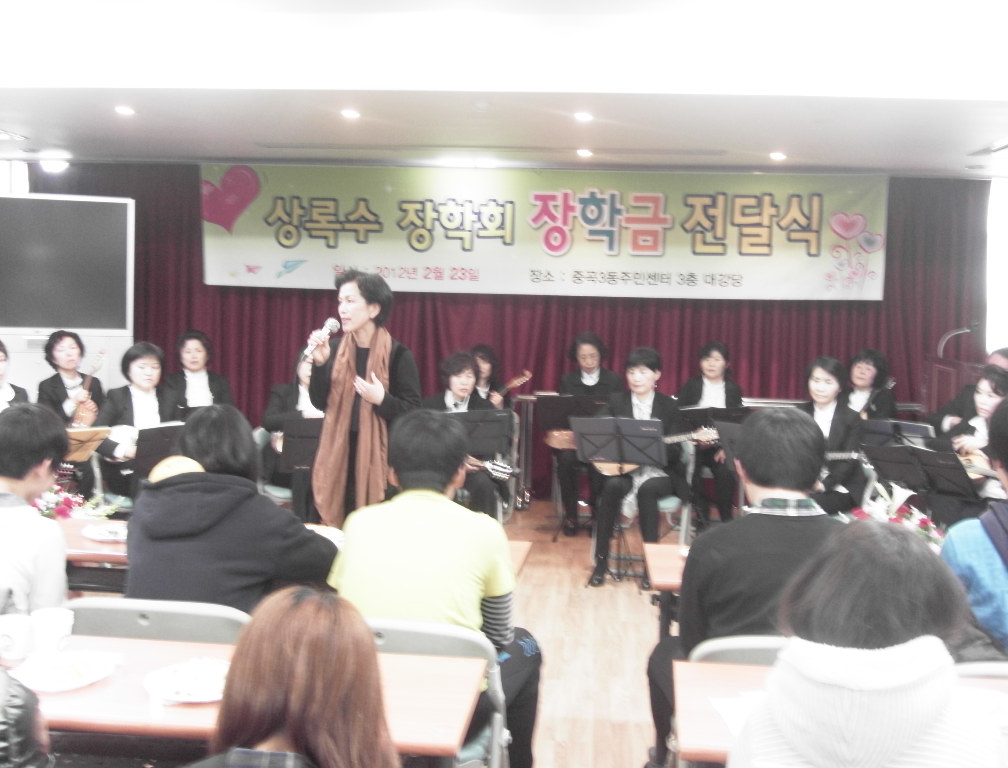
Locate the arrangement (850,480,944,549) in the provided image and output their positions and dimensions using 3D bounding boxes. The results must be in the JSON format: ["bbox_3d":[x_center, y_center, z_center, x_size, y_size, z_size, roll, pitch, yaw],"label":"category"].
[{"bbox_3d":[1.191,0.428,3.150,0.360,0.280,0.280,1,5,0],"label":"arrangement"}]

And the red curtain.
[{"bbox_3d":[-0.116,-0.371,7.695,7.099,2.400,0.200,2,5,5],"label":"red curtain"}]

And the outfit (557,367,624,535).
[{"bbox_3d":[0.563,0.419,6.900,0.480,1.040,0.660,2,6,7],"label":"outfit"}]

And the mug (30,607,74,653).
[{"bbox_3d":[-1.047,0.581,2.400,0.094,0.090,0.094,1,6,0],"label":"mug"}]

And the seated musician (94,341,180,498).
[{"bbox_3d":[-1.775,0.412,5.137,0.520,1.230,0.740,-1,6,-25],"label":"seated musician"}]

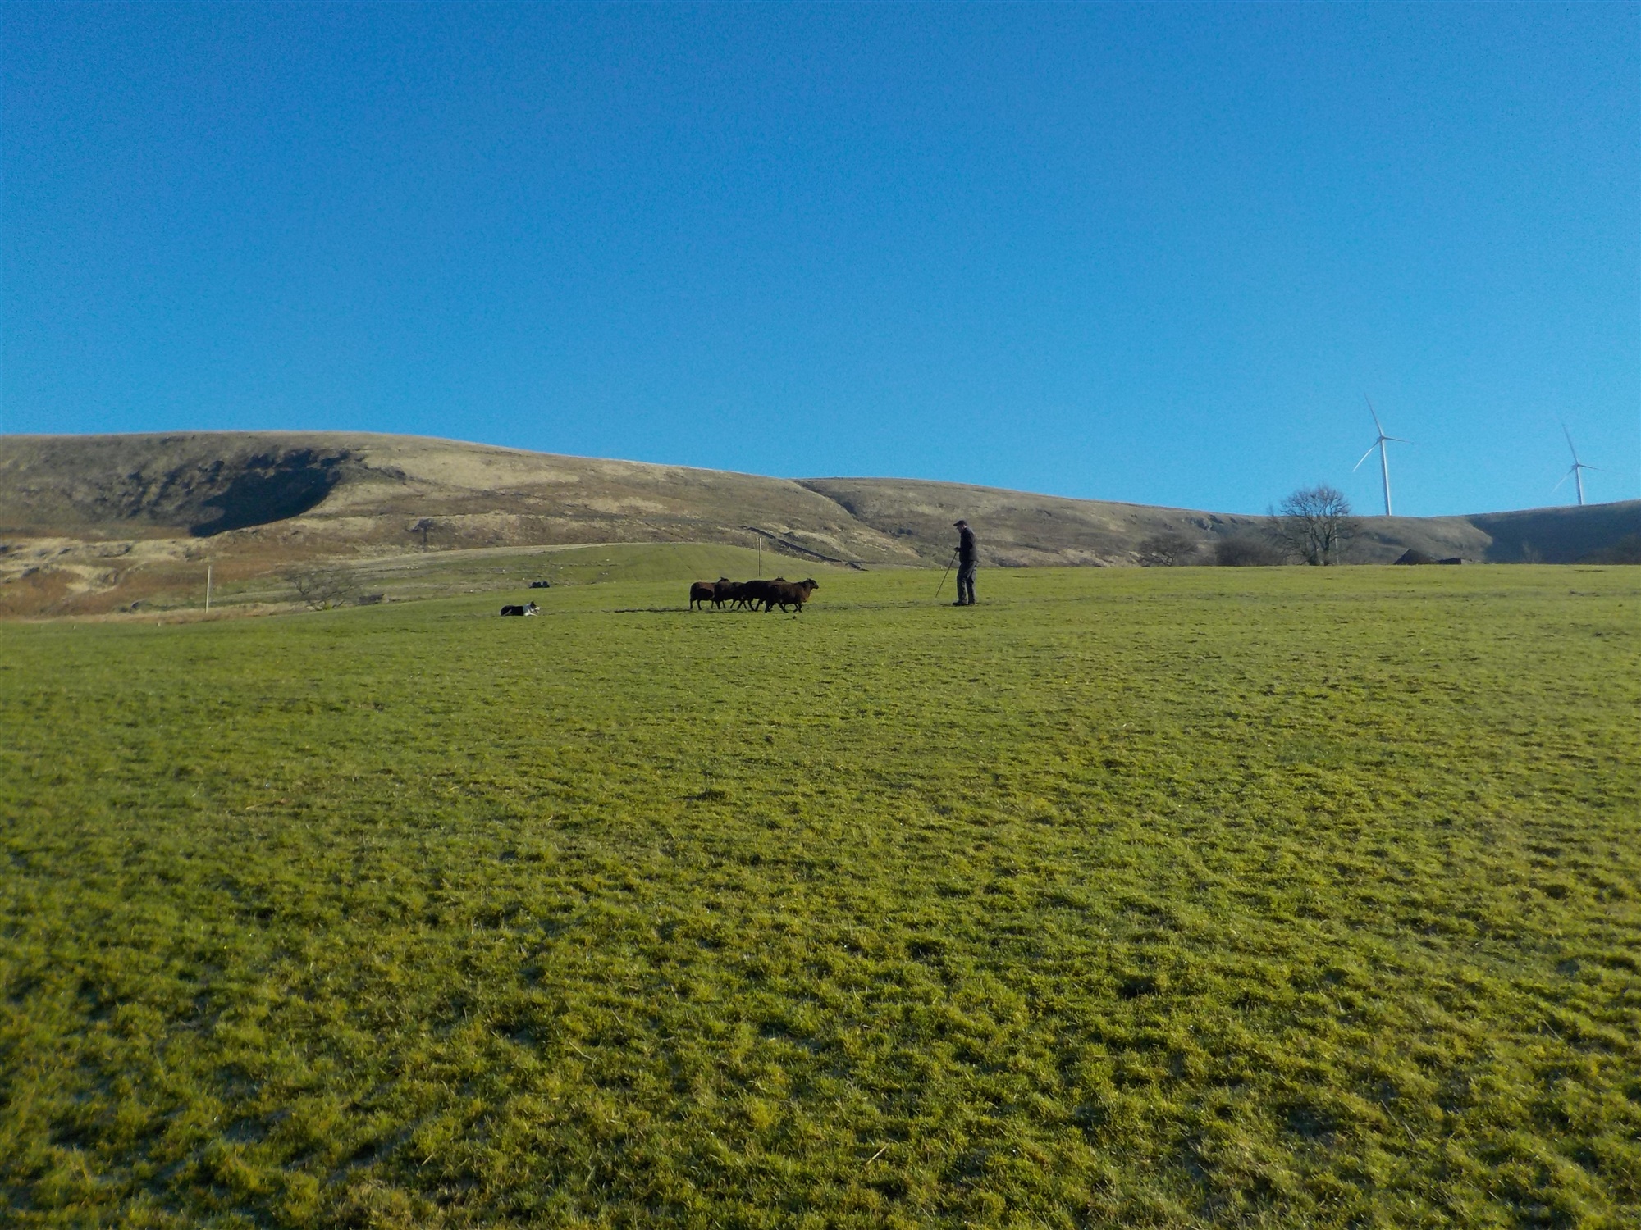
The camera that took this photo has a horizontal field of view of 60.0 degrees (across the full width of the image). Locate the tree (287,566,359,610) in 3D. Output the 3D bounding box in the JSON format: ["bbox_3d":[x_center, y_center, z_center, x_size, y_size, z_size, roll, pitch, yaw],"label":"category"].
[{"bbox_3d":[-52.398,-2.772,150.000,7.500,5.000,6.800,-1,-10,0],"label":"tree"}]

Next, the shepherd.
[{"bbox_3d":[2.883,-1.026,28.300,0.480,1.730,0.520,0,-10,-5],"label":"shepherd"}]

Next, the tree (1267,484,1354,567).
[{"bbox_3d":[56.894,-10.338,165.000,10.000,9.600,9.200,-1,-10,0],"label":"tree"}]

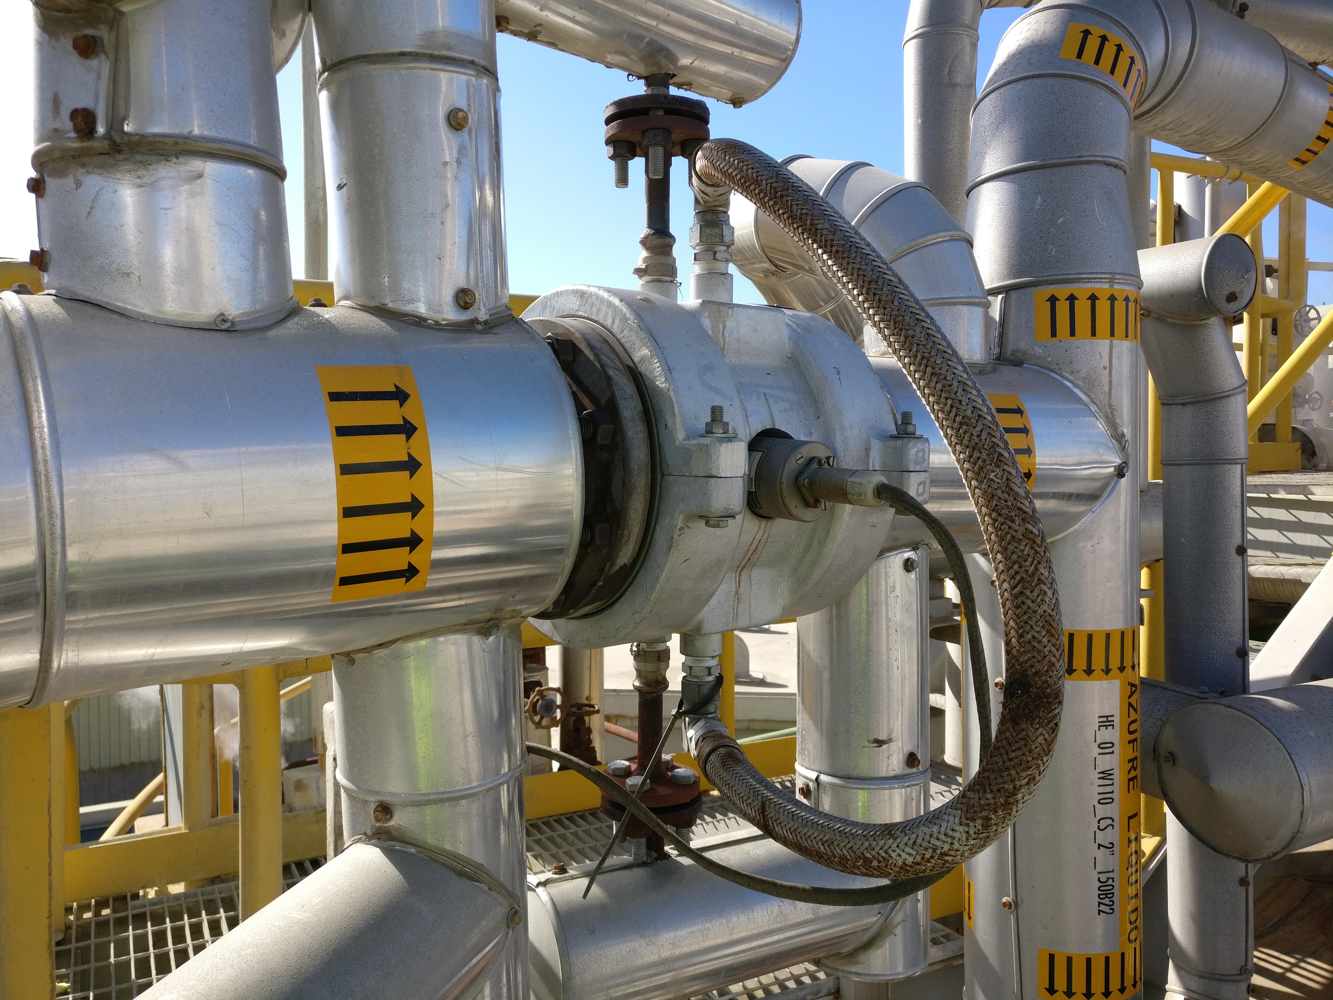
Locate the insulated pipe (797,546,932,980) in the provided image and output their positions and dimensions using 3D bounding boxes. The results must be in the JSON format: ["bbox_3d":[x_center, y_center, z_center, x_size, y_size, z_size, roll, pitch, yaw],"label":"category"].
[{"bbox_3d":[0.197,0.250,1.072,0.131,0.430,0.131,-1,2,0],"label":"insulated pipe"}]

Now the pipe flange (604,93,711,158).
[{"bbox_3d":[-0.008,-0.310,0.898,0.088,0.030,0.088,-1,2,0],"label":"pipe flange"}]

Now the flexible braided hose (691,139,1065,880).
[{"bbox_3d":[0.133,-0.016,0.790,0.055,0.570,0.365,-2,3,-33],"label":"flexible braided hose"}]

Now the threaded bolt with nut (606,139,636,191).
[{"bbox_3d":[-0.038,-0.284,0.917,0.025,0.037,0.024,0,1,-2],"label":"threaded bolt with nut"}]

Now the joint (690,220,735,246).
[{"bbox_3d":[0.039,-0.228,0.920,0.038,0.020,0.034,0,2,3],"label":"joint"}]

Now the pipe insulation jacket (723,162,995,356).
[{"bbox_3d":[0.218,-0.277,1.203,0.135,0.260,0.300,-3,3,-41],"label":"pipe insulation jacket"}]

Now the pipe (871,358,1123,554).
[{"bbox_3d":[0.297,-0.049,1.155,0.400,0.205,0.205,-2,3,-40],"label":"pipe"}]

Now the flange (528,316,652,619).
[{"bbox_3d":[-0.097,-0.023,0.821,0.030,0.229,0.229,-3,3,-41],"label":"flange"}]

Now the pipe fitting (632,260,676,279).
[{"bbox_3d":[-0.009,-0.190,0.888,0.036,0.015,0.033,-1,2,0],"label":"pipe fitting"}]

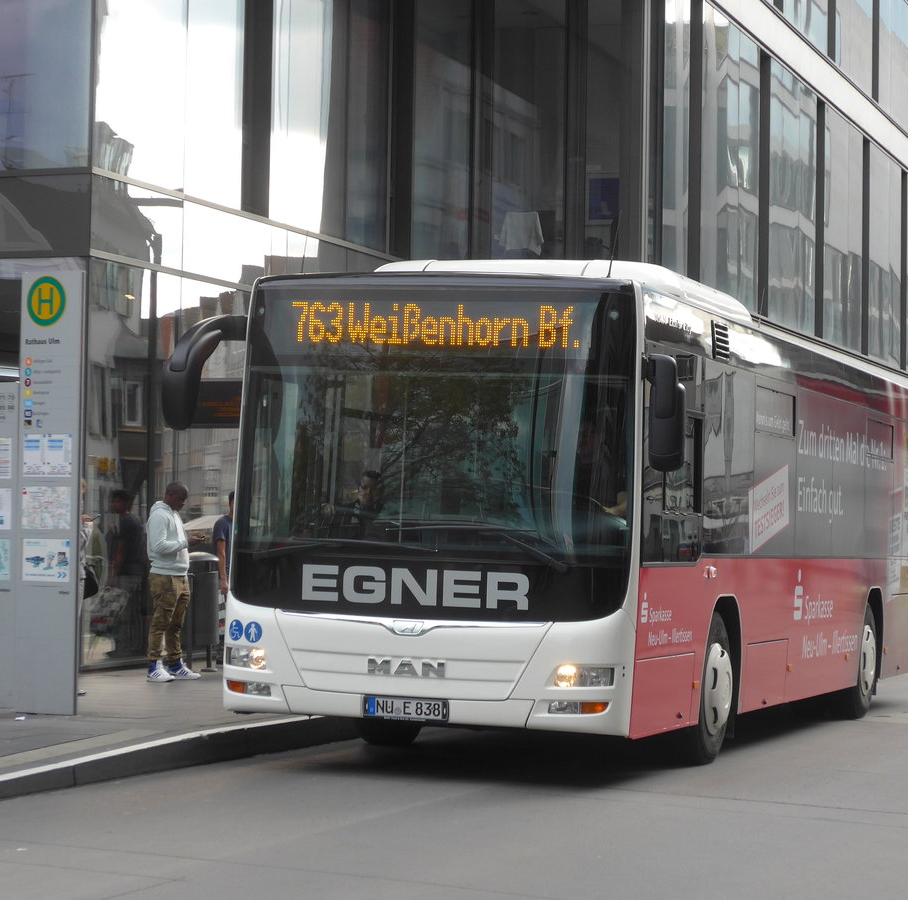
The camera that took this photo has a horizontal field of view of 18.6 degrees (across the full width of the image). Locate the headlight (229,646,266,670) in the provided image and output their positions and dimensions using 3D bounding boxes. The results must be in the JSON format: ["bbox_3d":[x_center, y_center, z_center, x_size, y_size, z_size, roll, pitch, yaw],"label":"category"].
[{"bbox_3d":[-1.237,1.246,16.568,0.320,0.125,0.170,2,-2,26],"label":"headlight"}]

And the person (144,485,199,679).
[{"bbox_3d":[-2.475,1.161,24.300,0.420,1.735,0.450,0,-2,21],"label":"person"}]

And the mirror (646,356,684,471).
[{"bbox_3d":[1.217,-0.217,16.030,0.205,0.665,0.170,2,-2,10],"label":"mirror"}]

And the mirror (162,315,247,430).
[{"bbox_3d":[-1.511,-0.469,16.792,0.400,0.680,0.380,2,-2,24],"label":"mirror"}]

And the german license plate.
[{"bbox_3d":[-0.278,1.507,16.137,0.525,0.117,0.020,2,-2,18],"label":"german license plate"}]

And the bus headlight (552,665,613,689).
[{"bbox_3d":[0.749,1.300,15.912,0.320,0.125,0.170,2,-2,10],"label":"bus headlight"}]

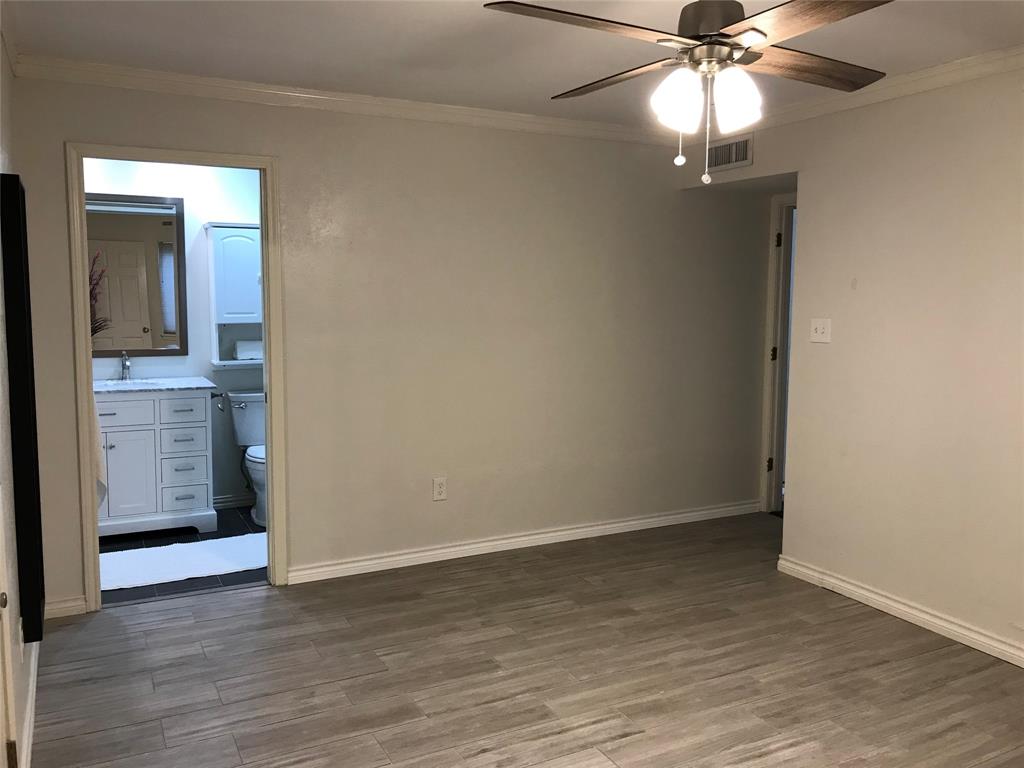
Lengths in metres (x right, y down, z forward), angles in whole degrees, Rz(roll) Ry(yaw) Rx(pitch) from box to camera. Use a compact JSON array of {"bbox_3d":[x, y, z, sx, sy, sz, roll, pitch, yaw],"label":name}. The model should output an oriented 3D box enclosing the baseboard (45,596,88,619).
[{"bbox_3d":[-2.001,1.004,3.701,0.170,0.085,0.015,-3,7,-28],"label":"baseboard"}]

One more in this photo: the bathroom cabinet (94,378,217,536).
[{"bbox_3d":[-2.319,0.449,5.067,0.925,0.894,0.555,-3,7,-28],"label":"bathroom cabinet"}]

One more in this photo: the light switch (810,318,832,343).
[{"bbox_3d":[1.535,-0.262,4.107,0.012,0.118,0.120,-3,7,-28],"label":"light switch"}]

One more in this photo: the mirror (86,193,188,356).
[{"bbox_3d":[-2.438,-0.670,5.178,0.760,1.008,0.030,-3,7,-28],"label":"mirror"}]

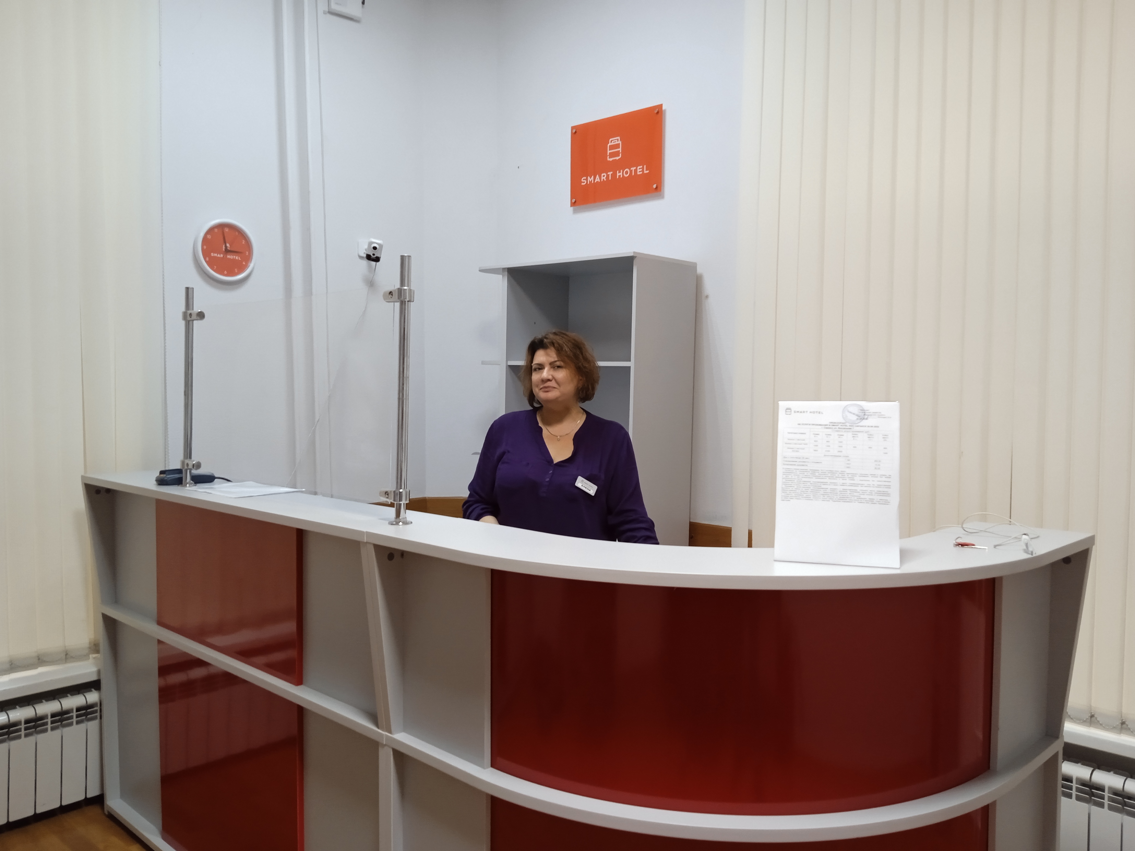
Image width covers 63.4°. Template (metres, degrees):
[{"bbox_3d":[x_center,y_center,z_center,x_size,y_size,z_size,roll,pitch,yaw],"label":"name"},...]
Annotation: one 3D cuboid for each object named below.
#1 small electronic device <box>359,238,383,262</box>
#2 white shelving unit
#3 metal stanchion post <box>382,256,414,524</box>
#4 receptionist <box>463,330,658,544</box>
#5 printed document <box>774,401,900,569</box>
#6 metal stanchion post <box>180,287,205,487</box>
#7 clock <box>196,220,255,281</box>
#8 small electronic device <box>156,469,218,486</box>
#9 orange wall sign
[{"bbox_3d":[-0.814,-0.729,3.821,0.070,0.107,0.090,-1,21,-34],"label":"small electronic device"},{"bbox_3d":[0.055,0.321,3.604,0.797,1.878,0.370,3,4,42],"label":"white shelving unit"},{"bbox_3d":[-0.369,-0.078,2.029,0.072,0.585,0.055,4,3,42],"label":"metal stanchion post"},{"bbox_3d":[-0.024,0.518,2.666,0.530,1.575,0.340,1,3,16],"label":"receptionist"},{"bbox_3d":[0.487,0.101,1.659,0.212,0.299,0.012,1,-17,15],"label":"printed document"},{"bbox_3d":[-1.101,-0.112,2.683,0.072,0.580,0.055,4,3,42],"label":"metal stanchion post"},{"bbox_3d":[-1.326,-0.674,3.563,0.038,0.240,0.240,3,2,43],"label":"clock"},{"bbox_3d":[-1.155,0.151,2.781,0.168,0.043,0.078,-1,3,-23],"label":"small electronic device"},{"bbox_3d":[0.193,-1.060,3.644,0.465,0.328,0.020,3,4,42],"label":"orange wall sign"}]

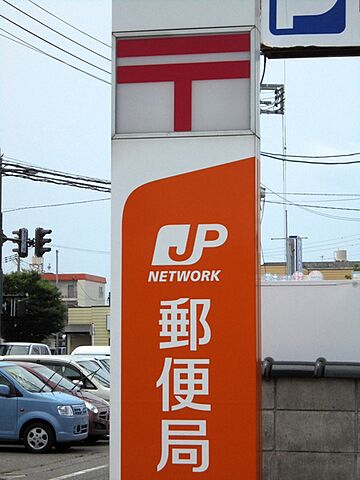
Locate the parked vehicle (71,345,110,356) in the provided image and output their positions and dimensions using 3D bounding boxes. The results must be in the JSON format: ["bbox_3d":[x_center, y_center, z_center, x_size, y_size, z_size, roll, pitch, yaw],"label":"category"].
[{"bbox_3d":[-0.751,3.660,37.325,4.000,1.950,1.600,-1,-5,13],"label":"parked vehicle"}]

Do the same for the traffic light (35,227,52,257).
[{"bbox_3d":[-5.244,0.065,57.000,0.560,1.150,0.420,-1,-5,12],"label":"traffic light"}]

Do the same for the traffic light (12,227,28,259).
[{"bbox_3d":[-6.141,0.135,57.200,0.560,1.150,0.420,-1,-5,12],"label":"traffic light"}]

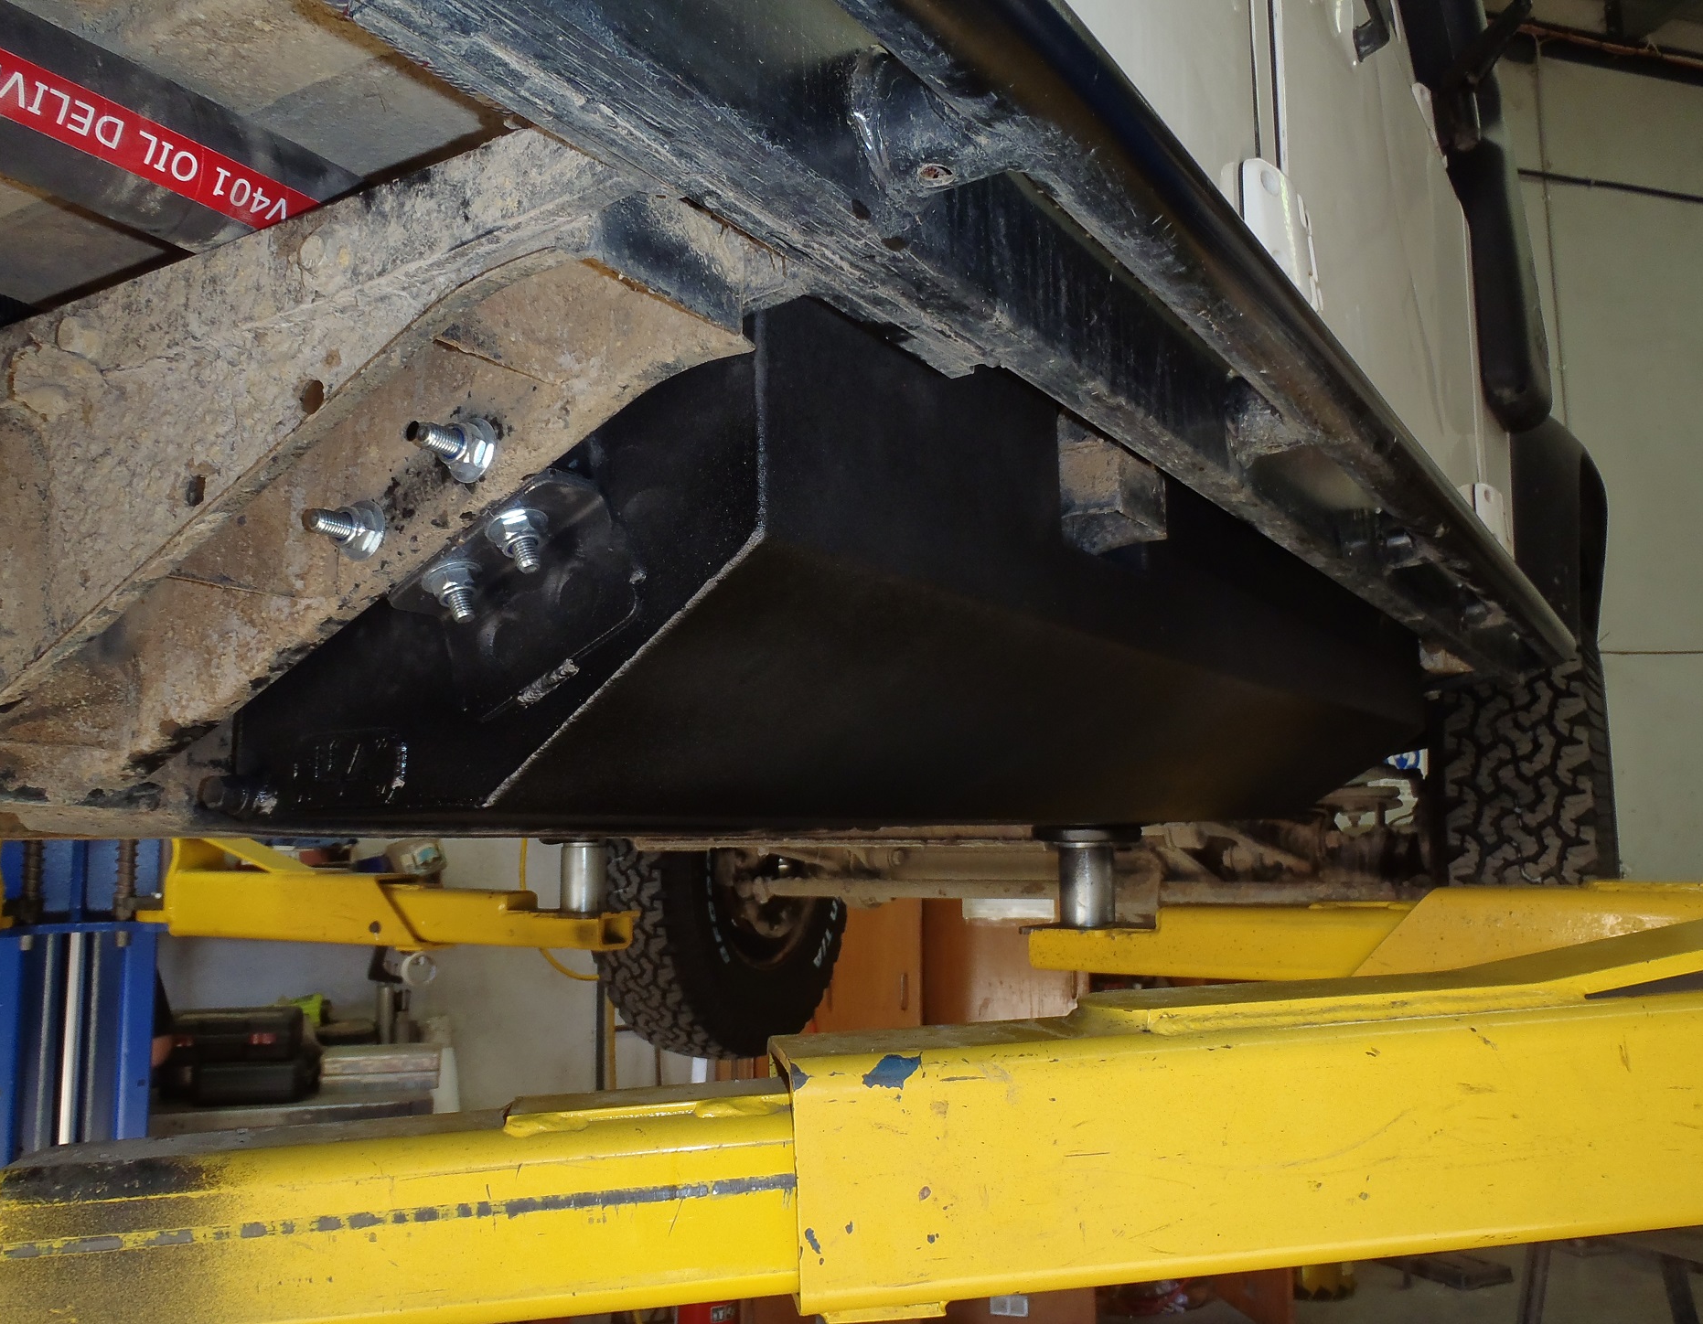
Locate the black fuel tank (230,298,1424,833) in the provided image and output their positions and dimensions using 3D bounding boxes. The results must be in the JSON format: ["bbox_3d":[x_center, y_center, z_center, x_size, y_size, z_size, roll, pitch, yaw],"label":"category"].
[{"bbox_3d":[0.194,-0.002,1.218,0.310,0.262,1.420,-4,-7,31],"label":"black fuel tank"}]

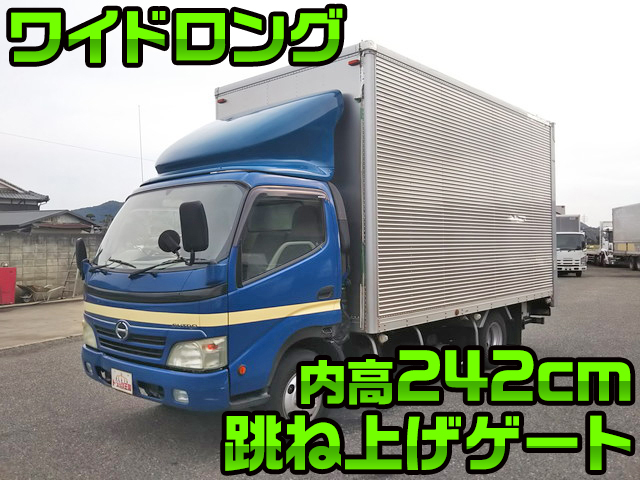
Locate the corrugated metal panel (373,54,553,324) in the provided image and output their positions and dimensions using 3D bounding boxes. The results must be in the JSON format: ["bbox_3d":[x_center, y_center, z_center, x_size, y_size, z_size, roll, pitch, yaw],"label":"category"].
[{"bbox_3d":[1.931,-0.458,6.528,0.060,2.400,4.300,-1,-1,42],"label":"corrugated metal panel"}]

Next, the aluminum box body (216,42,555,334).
[{"bbox_3d":[1.149,-0.453,7.375,2.199,2.620,4.535,-1,-1,43],"label":"aluminum box body"}]

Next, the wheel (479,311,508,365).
[{"bbox_3d":[2.143,1.275,7.140,0.220,0.730,0.730,-1,-1,43],"label":"wheel"}]

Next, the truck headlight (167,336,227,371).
[{"bbox_3d":[-0.875,0.791,3.899,0.457,0.250,0.220,-1,-1,42],"label":"truck headlight"}]

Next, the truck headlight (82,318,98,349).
[{"bbox_3d":[-1.994,0.802,4.915,0.457,0.250,0.220,-1,-1,42],"label":"truck headlight"}]

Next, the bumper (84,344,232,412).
[{"bbox_3d":[-1.441,1.049,4.398,1.990,0.305,0.300,-1,-1,42],"label":"bumper"}]

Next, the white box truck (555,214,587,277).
[{"bbox_3d":[12.578,0.326,29.174,1.780,3.080,5.100,-1,-1,14],"label":"white box truck"}]

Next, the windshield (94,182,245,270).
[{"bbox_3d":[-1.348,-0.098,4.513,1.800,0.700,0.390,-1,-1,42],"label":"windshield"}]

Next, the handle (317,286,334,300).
[{"bbox_3d":[0.041,0.439,4.571,0.050,0.105,0.205,-1,-1,42],"label":"handle"}]

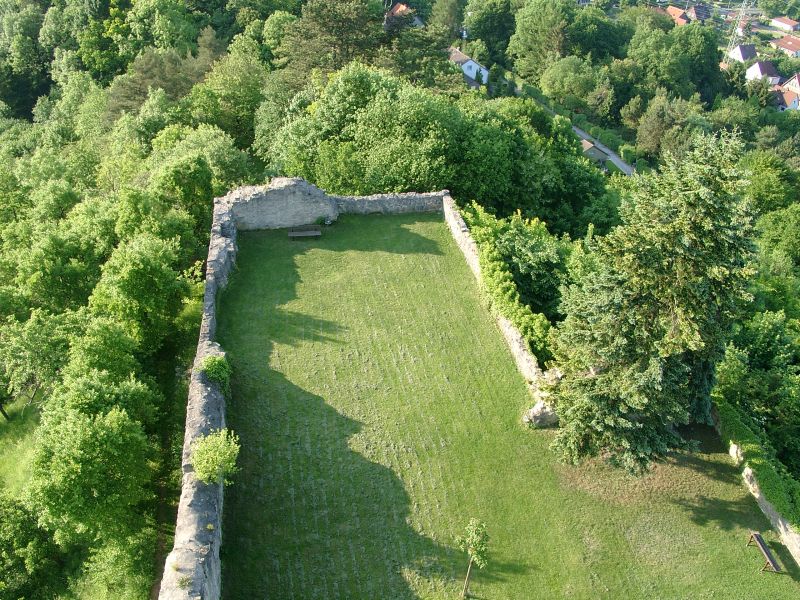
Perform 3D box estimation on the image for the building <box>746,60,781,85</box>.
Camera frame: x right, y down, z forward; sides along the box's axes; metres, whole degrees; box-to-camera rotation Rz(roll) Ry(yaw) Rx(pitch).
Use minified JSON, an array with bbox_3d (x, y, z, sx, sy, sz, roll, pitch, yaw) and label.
[{"bbox_3d":[151.062,-94.663,327.948,8.200,9.000,8.500,-8,37,-17],"label":"building"}]

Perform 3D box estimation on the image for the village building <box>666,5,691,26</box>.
[{"bbox_3d":[134.315,-136.967,383.019,8.700,9.000,10.800,-13,38,-23],"label":"village building"}]

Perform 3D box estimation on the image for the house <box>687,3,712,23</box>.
[{"bbox_3d":[152.555,-144.786,399.664,9.800,9.200,8.800,-8,37,-17],"label":"house"}]

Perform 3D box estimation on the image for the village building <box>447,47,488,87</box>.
[{"bbox_3d":[16.574,-61.237,206.543,9.500,7.000,9.800,-11,38,-20],"label":"village building"}]

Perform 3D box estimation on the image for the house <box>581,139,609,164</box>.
[{"bbox_3d":[35.813,-27.735,149.076,6.500,4.200,4.500,-9,37,-18],"label":"house"}]

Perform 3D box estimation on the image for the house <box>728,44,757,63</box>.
[{"bbox_3d":[150.924,-107.429,346.114,8.500,9.000,9.300,-8,37,-17],"label":"house"}]

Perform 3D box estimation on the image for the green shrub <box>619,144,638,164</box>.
[{"bbox_3d":[43.990,-27.915,151.280,3.300,3.000,3.300,16,37,16],"label":"green shrub"}]

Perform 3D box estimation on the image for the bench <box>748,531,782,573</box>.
[{"bbox_3d":[14.113,9.958,30.263,0.520,0.750,1.650,-2,36,-9],"label":"bench"}]

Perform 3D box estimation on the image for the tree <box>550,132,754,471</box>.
[{"bbox_3d":[11.191,-0.111,32.041,6.800,14.800,6.800,4,35,0],"label":"tree"}]

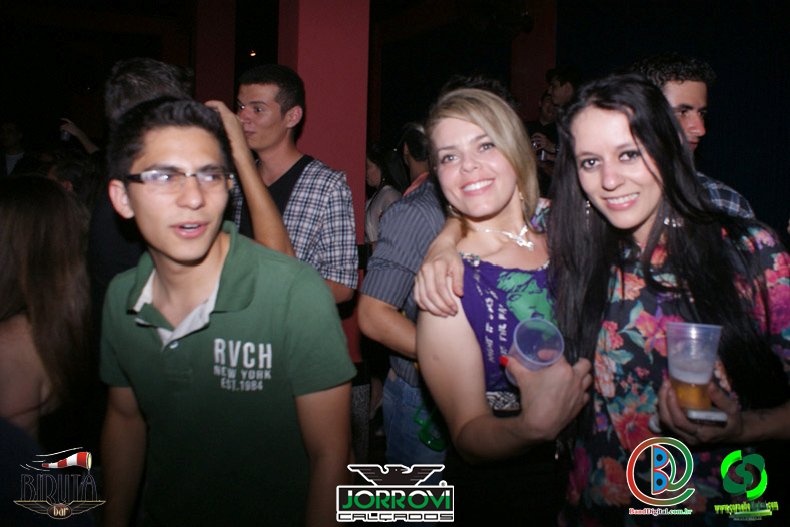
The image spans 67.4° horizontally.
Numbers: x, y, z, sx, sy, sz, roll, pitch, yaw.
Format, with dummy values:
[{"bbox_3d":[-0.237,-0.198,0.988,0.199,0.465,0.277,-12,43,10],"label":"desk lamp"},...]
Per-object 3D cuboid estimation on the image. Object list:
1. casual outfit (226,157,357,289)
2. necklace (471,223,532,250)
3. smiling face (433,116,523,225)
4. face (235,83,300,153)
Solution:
[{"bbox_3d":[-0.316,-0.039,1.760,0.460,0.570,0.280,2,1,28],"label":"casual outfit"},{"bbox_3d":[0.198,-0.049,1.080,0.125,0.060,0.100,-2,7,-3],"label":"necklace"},{"bbox_3d":[0.144,-0.165,1.050,0.145,0.190,0.130,-13,2,17],"label":"smiling face"},{"bbox_3d":[-0.366,-0.419,1.700,0.150,0.200,0.140,2,2,43],"label":"face"}]

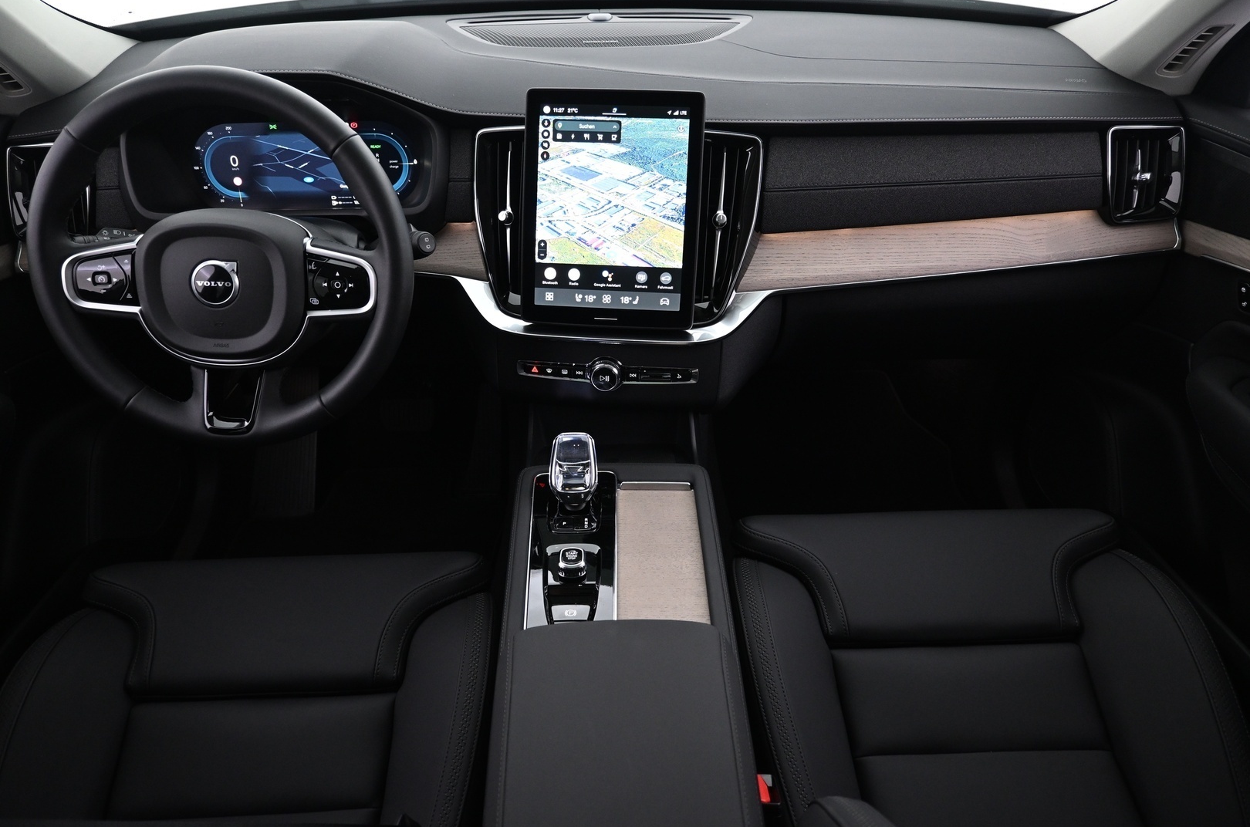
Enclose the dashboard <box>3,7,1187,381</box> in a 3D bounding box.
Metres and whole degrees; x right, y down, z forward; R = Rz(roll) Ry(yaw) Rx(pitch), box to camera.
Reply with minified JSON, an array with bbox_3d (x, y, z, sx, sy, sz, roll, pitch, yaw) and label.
[{"bbox_3d":[-0.030,-0.331,1.167,1.430,0.365,0.555,-1,33,-1],"label":"dashboard"}]

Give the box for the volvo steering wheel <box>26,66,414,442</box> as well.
[{"bbox_3d":[-0.405,-0.154,0.871,0.375,0.370,0.100,0,11,-3],"label":"volvo steering wheel"}]

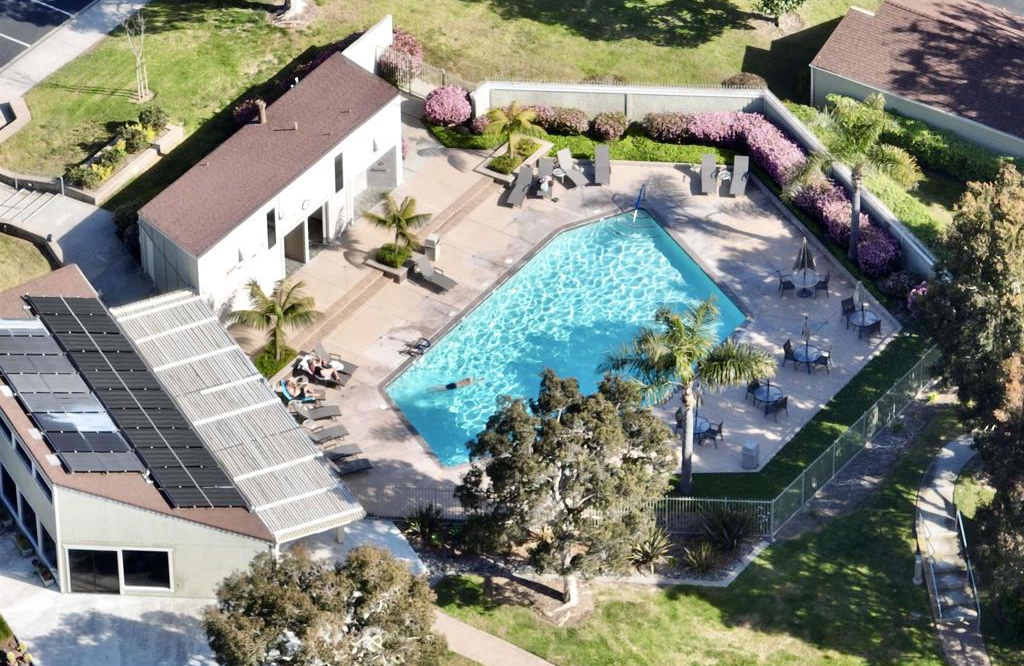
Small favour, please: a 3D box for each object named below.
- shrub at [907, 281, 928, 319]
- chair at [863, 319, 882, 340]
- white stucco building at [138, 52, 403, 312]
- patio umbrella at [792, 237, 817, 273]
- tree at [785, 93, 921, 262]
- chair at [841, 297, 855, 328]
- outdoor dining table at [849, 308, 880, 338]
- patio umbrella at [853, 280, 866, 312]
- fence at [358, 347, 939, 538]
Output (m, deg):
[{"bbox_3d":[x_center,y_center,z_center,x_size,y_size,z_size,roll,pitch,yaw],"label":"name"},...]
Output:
[{"bbox_3d":[15.484,-1.187,179.433,1.350,1.350,1.350,0,36,0],"label":"shrub"},{"bbox_3d":[13.672,-0.205,180.435,0.600,0.880,0.620,-29,44,-33],"label":"chair"},{"bbox_3d":[-9.351,-5.899,185.951,5.225,4.220,16.176,21,41,27],"label":"white stucco building"},{"bbox_3d":[11.239,-2.548,182.314,0.920,2.540,0.900,-1,36,0],"label":"patio umbrella"},{"bbox_3d":[13.101,-5.515,181.328,5.200,6.100,4.900,0,36,0],"label":"tree"},{"bbox_3d":[12.780,-0.788,179.304,0.580,0.880,0.610,-22,41,-27],"label":"chair"},{"bbox_3d":[13.358,-0.246,180.635,1.090,0.730,1.090,-1,36,0],"label":"outdoor dining table"},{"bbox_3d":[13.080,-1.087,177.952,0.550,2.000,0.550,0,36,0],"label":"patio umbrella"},{"bbox_3d":[6.340,5.283,172.245,22.929,1.750,6.614,-13,37,-16],"label":"fence"}]

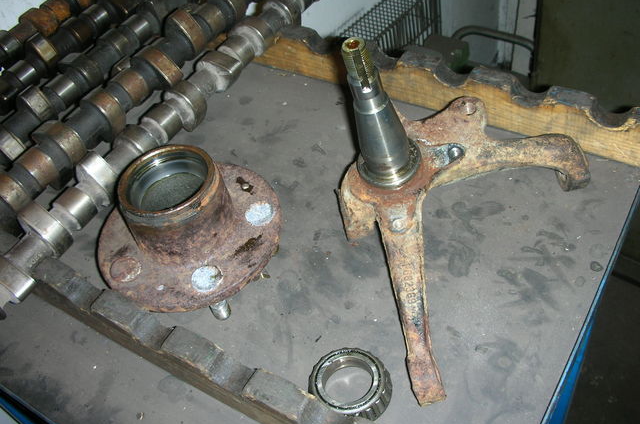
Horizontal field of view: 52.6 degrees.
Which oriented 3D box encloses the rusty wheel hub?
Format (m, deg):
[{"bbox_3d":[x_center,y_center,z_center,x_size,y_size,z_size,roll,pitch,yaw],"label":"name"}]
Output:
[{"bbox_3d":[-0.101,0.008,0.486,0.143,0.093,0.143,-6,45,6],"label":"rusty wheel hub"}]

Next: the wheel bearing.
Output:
[{"bbox_3d":[0.019,0.112,0.417,0.056,0.018,0.056,-6,45,6],"label":"wheel bearing"}]

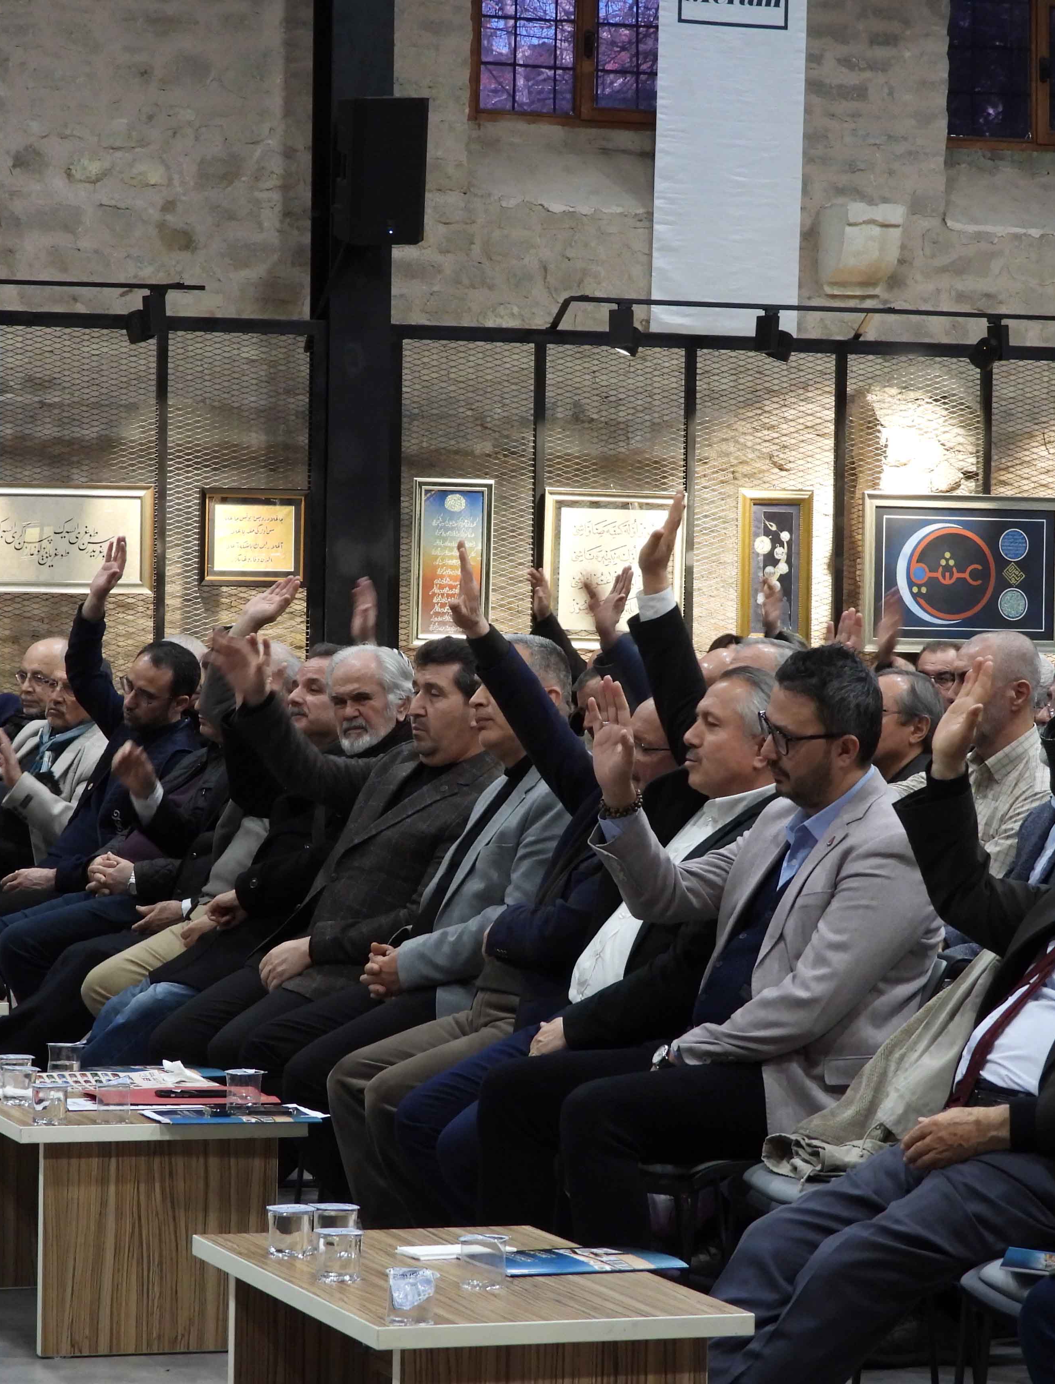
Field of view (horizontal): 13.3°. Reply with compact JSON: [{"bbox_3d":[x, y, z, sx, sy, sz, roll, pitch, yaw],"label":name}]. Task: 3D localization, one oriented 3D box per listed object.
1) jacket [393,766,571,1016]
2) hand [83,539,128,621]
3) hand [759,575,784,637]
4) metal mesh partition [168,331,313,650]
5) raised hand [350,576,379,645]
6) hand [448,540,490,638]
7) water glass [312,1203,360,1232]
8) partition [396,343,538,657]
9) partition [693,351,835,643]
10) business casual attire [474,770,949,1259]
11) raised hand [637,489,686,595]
[{"bbox_3d":[-0.030,0.408,9.002,0.430,0.580,0.470,1,1,-21],"label":"jacket"},{"bbox_3d":[-1.106,-0.297,11.883,0.055,0.200,0.085,18,1,-44],"label":"hand"},{"bbox_3d":[0.752,-0.263,13.900,0.075,0.175,0.090,0,1,-21],"label":"hand"},{"bbox_3d":[-1.212,-0.592,18.984,0.633,1.827,0.040,0,1,-20],"label":"metal mesh partition"},{"bbox_3d":[-0.426,-0.208,11.800,0.075,0.175,0.090,0,0,-37],"label":"raised hand"},{"bbox_3d":[-0.118,-0.209,9.200,0.075,0.195,0.095,-13,5,-20],"label":"hand"},{"bbox_3d":[-0.289,0.809,6.814,0.072,0.072,0.072,1,1,0],"label":"water glass"},{"bbox_3d":[-0.278,-0.597,19.872,0.640,1.880,0.040,1,1,-19],"label":"partition"},{"bbox_3d":[1.020,-0.571,19.780,0.673,1.819,0.040,0,1,-20],"label":"partition"},{"bbox_3d":[0.327,0.684,8.057,0.800,1.080,0.580,0,1,-21],"label":"business casual attire"},{"bbox_3d":[0.242,-0.270,8.197,0.055,0.185,0.085,15,1,-21],"label":"raised hand"}]

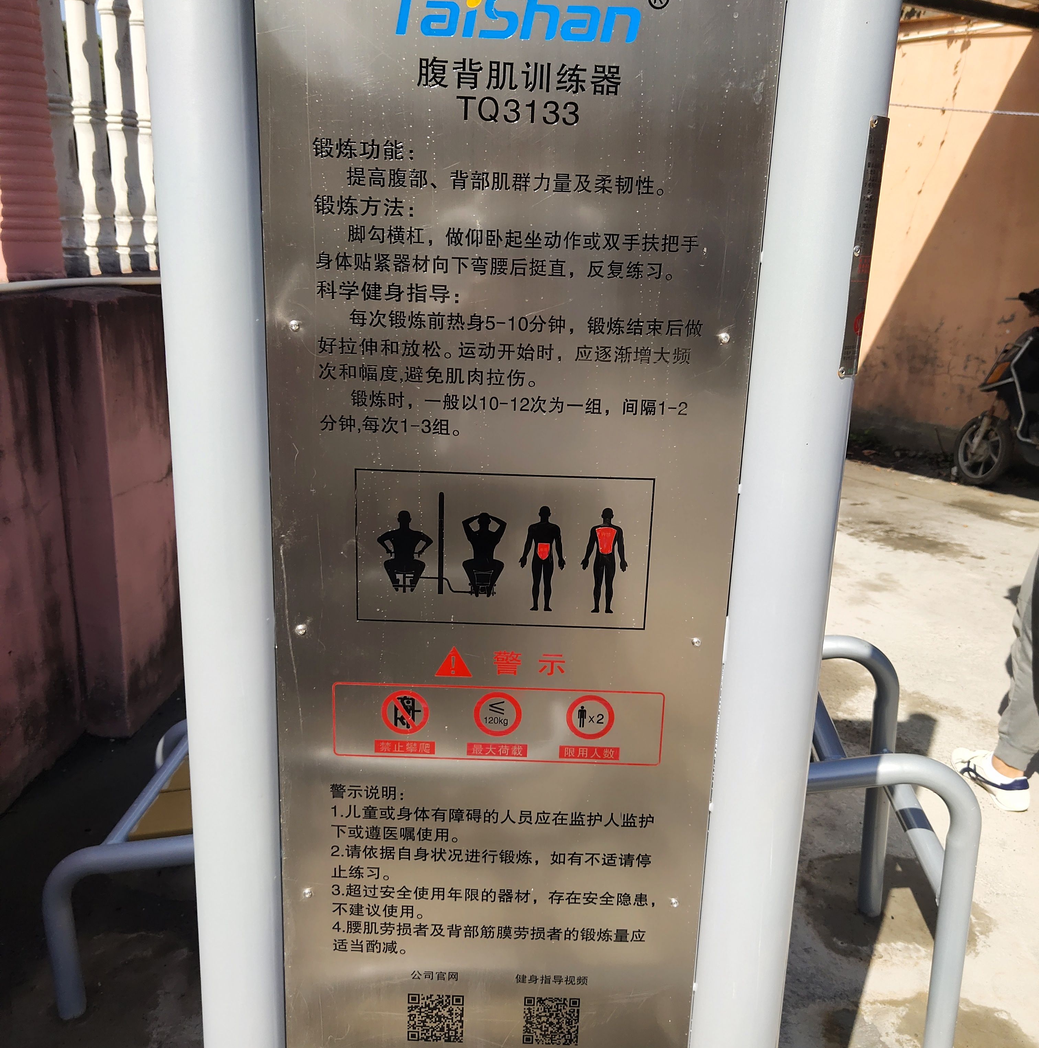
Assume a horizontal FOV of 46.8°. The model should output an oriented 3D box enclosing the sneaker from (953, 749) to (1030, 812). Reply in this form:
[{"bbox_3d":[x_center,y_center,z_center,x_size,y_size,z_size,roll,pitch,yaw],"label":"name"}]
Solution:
[{"bbox_3d":[1.204,0.621,3.061,0.098,0.100,0.265,-4,18,-16],"label":"sneaker"}]

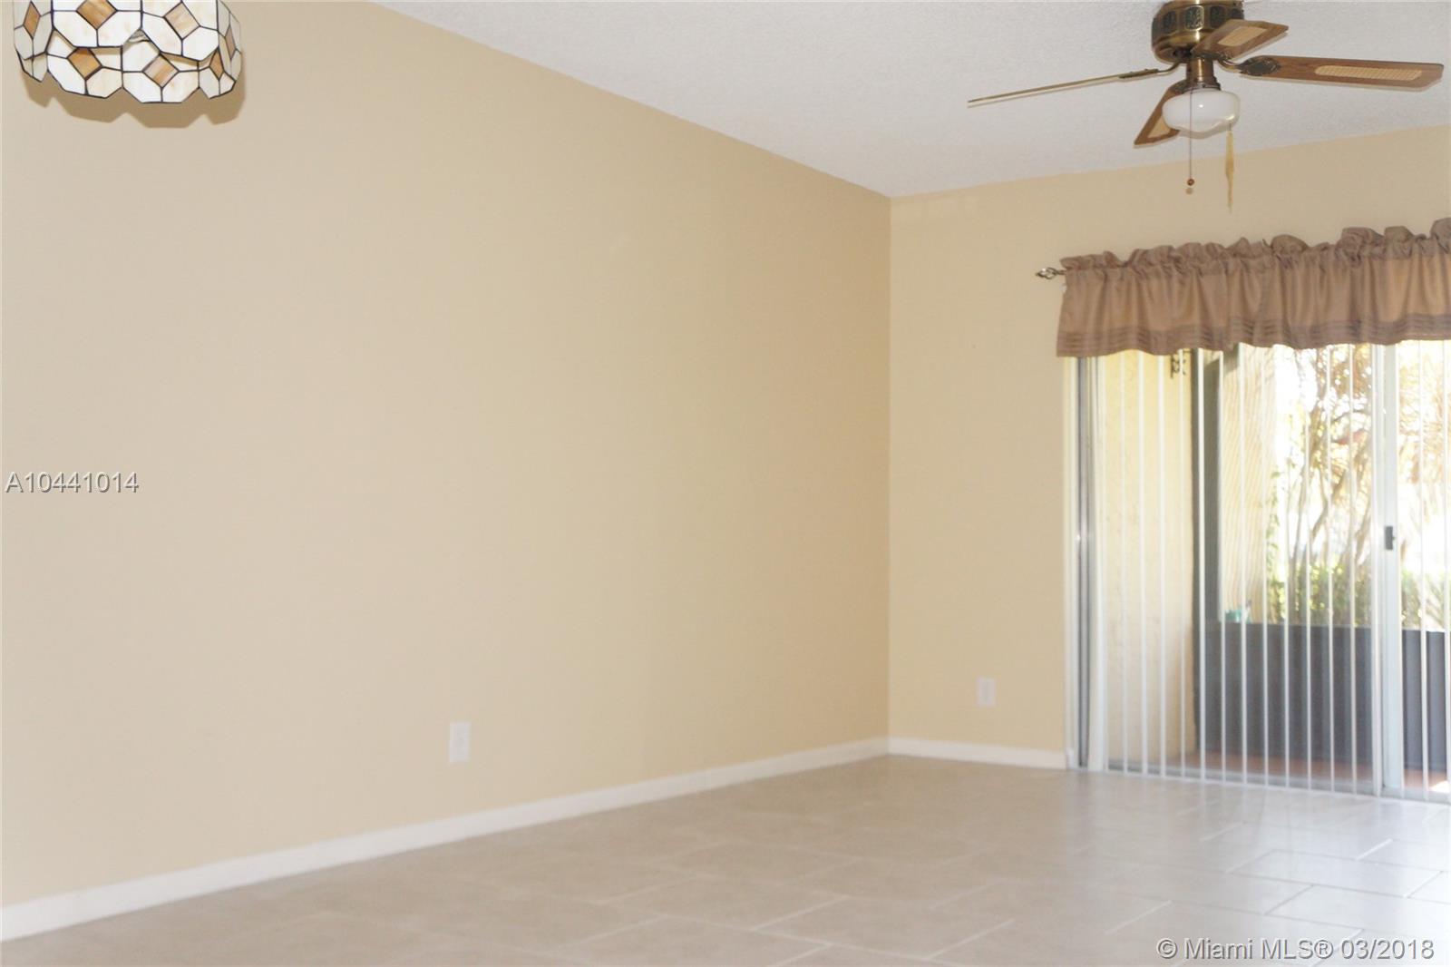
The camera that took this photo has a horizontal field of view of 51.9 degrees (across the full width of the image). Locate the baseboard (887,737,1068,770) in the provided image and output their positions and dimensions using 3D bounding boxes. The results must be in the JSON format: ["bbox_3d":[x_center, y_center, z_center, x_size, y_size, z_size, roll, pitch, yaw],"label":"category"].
[{"bbox_3d":[1.070,1.160,6.399,0.840,0.076,0.014,-2,-3,37],"label":"baseboard"}]

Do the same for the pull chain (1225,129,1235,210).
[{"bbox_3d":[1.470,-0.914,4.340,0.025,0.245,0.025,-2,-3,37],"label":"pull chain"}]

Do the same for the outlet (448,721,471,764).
[{"bbox_3d":[-0.808,0.790,4.559,0.010,0.119,0.077,-2,-3,37],"label":"outlet"}]

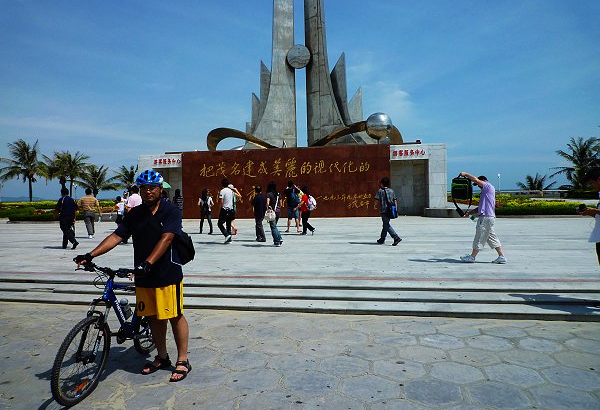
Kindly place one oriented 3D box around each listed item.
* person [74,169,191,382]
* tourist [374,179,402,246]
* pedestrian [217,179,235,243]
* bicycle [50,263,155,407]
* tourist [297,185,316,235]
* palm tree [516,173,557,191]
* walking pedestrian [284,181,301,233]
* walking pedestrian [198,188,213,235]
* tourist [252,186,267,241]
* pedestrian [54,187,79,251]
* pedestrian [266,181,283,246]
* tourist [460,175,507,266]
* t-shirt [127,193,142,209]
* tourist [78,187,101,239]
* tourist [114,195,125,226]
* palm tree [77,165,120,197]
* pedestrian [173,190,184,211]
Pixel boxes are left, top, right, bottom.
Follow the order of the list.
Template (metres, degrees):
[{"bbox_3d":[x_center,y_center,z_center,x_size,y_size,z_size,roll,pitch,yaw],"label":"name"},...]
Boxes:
[{"bbox_3d":[-1.330,0.597,3.730,0.750,1.790,0.680,0,2,21],"label":"person"},{"bbox_3d":[2.294,0.157,11.230,0.530,1.740,0.620,-2,2,-38],"label":"tourist"},{"bbox_3d":[-2.061,0.183,11.987,0.500,1.770,0.520,-2,2,-27],"label":"pedestrian"},{"bbox_3d":[-1.541,0.963,3.661,0.600,1.000,1.700,9,3,11],"label":"bicycle"},{"bbox_3d":[0.212,0.173,14.118,0.620,1.600,0.480,0,2,24],"label":"tourist"},{"bbox_3d":[31.657,-2.596,58.000,5.300,3.900,5.300,-1,2,0],"label":"palm tree"},{"bbox_3d":[-0.261,0.104,15.100,0.530,1.770,0.440,-1,2,-14],"label":"walking pedestrian"},{"bbox_3d":[-3.229,0.223,14.805,0.470,1.560,0.400,-1,2,-12],"label":"walking pedestrian"},{"bbox_3d":[-1.177,0.246,12.750,0.470,1.640,0.360,-1,2,6],"label":"tourist"},{"bbox_3d":[-6.359,0.342,11.800,0.550,1.660,0.500,-2,2,-27],"label":"pedestrian"},{"bbox_3d":[-0.665,0.232,11.306,0.460,1.670,0.480,-2,2,-23],"label":"pedestrian"},{"bbox_3d":[3.411,0.230,8.121,0.880,1.740,0.520,-1,2,7],"label":"tourist"},{"bbox_3d":[-4.874,0.015,12.800,0.500,0.680,0.340,-2,2,-27],"label":"t-shirt"},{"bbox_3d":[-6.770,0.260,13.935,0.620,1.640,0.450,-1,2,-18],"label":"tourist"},{"bbox_3d":[-6.998,0.359,16.800,0.420,1.380,0.360,-1,2,-9],"label":"tourist"},{"bbox_3d":[-19.416,-1.727,42.064,4.600,4.400,4.600,-1,2,0],"label":"palm tree"},{"bbox_3d":[-5.012,0.177,17.800,0.450,1.630,0.340,-1,2,6],"label":"pedestrian"}]

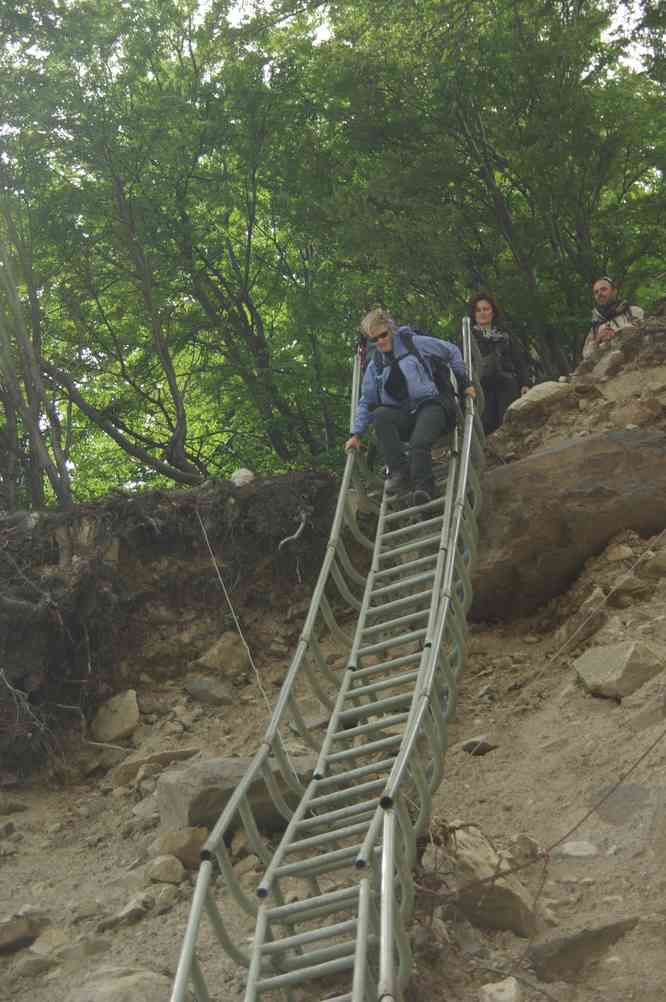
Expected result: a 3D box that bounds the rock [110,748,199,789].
[{"bbox_3d":[-0.854,1.279,12.900,0.410,0.170,0.260,0,-18,0],"label":"rock"}]

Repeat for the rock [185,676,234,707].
[{"bbox_3d":[-0.646,0.996,14.100,0.260,0.150,0.220,0,-18,0],"label":"rock"}]

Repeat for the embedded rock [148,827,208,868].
[{"bbox_3d":[-0.670,1.503,11.700,0.270,0.180,0.220,0,-18,0],"label":"embedded rock"}]

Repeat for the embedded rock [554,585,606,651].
[{"bbox_3d":[1.321,0.622,14.400,0.280,0.310,0.270,0,-18,0],"label":"embedded rock"}]

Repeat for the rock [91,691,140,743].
[{"bbox_3d":[-1.097,1.087,13.600,0.250,0.250,0.200,0,-18,0],"label":"rock"}]

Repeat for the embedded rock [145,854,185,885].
[{"bbox_3d":[-0.718,1.571,11.500,0.170,0.120,0.150,0,-18,0],"label":"embedded rock"}]

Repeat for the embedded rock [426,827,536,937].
[{"bbox_3d":[0.626,1.590,11.300,0.450,0.420,0.380,0,-18,0],"label":"embedded rock"}]

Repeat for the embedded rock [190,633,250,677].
[{"bbox_3d":[-0.601,0.820,14.400,0.310,0.220,0.250,0,-18,0],"label":"embedded rock"}]

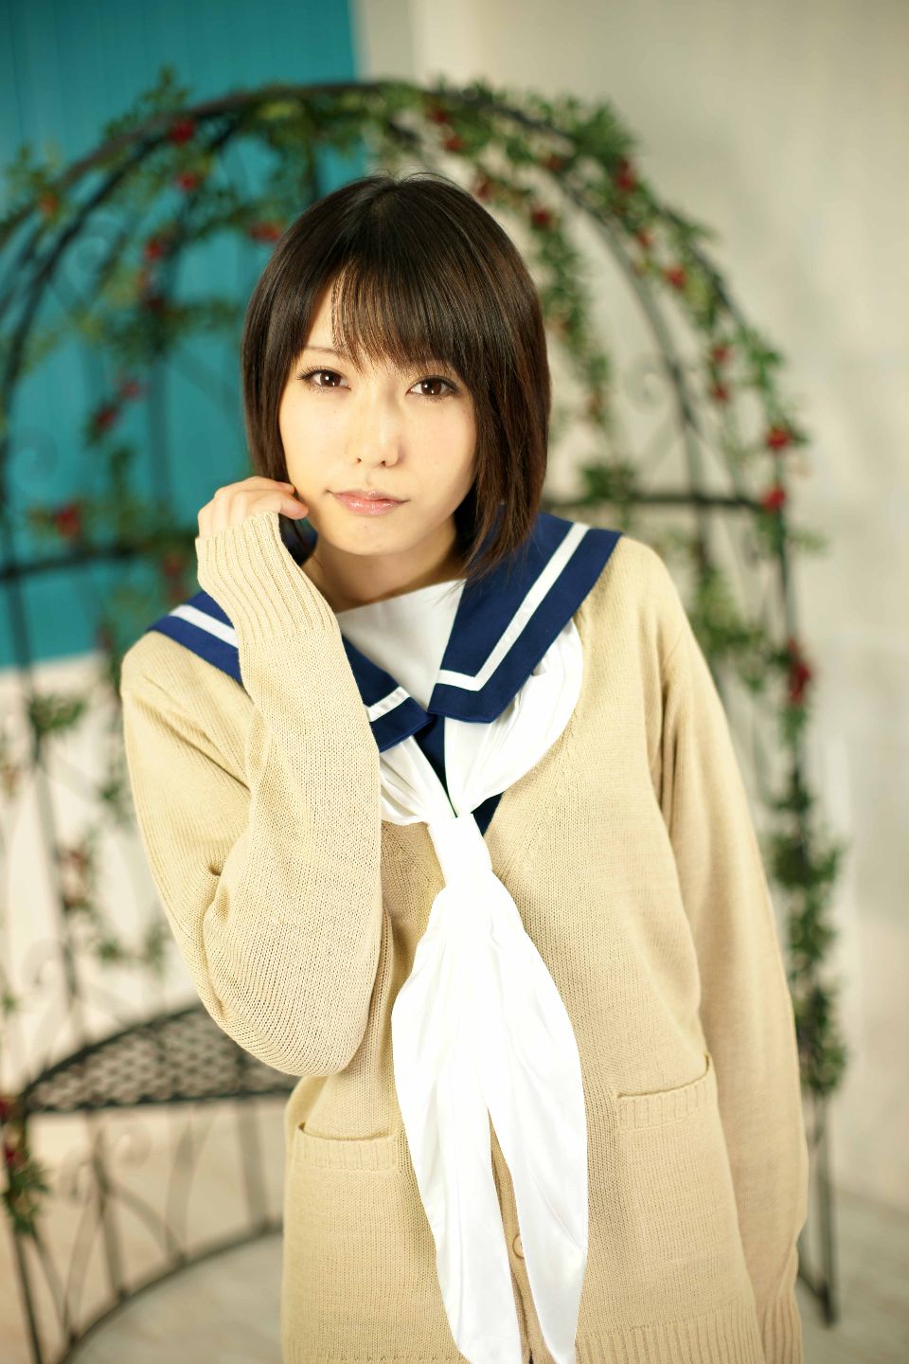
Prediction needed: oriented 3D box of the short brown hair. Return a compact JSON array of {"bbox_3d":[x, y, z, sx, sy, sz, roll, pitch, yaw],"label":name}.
[{"bbox_3d":[-0.039,-0.197,1.220,0.200,0.260,0.225,3,15,2],"label":"short brown hair"}]

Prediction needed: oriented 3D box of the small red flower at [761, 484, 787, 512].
[{"bbox_3d":[0.450,-0.259,2.665,0.035,0.038,0.031,-4,10,10],"label":"small red flower"}]

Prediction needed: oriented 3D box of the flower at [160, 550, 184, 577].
[{"bbox_3d":[-0.471,-0.197,3.160,0.038,0.043,0.034,-7,10,-8],"label":"flower"}]

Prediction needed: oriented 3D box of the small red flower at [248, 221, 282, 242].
[{"bbox_3d":[-0.298,-0.708,2.980,0.052,0.033,0.036,-7,10,-4],"label":"small red flower"}]

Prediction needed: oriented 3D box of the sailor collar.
[{"bbox_3d":[-0.044,-0.036,1.280,0.325,0.170,0.210,-10,14,-10],"label":"sailor collar"}]

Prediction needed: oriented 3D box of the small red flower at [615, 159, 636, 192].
[{"bbox_3d":[0.235,-0.696,2.600,0.030,0.045,0.027,-5,10,6],"label":"small red flower"}]

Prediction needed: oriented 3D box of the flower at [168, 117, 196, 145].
[{"bbox_3d":[-0.378,-0.761,2.620,0.037,0.037,0.034,-7,10,-6],"label":"flower"}]

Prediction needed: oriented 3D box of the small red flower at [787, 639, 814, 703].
[{"bbox_3d":[0.495,-0.014,2.710,0.037,0.090,0.033,-4,10,10],"label":"small red flower"}]

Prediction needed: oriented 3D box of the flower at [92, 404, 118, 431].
[{"bbox_3d":[-0.563,-0.427,3.060,0.040,0.045,0.036,-8,10,-9],"label":"flower"}]

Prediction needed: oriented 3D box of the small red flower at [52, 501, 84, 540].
[{"bbox_3d":[-0.619,-0.257,3.030,0.050,0.058,0.045,-8,10,-11],"label":"small red flower"}]

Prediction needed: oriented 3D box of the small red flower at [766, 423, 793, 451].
[{"bbox_3d":[0.454,-0.342,2.650,0.036,0.038,0.033,-4,10,10],"label":"small red flower"}]

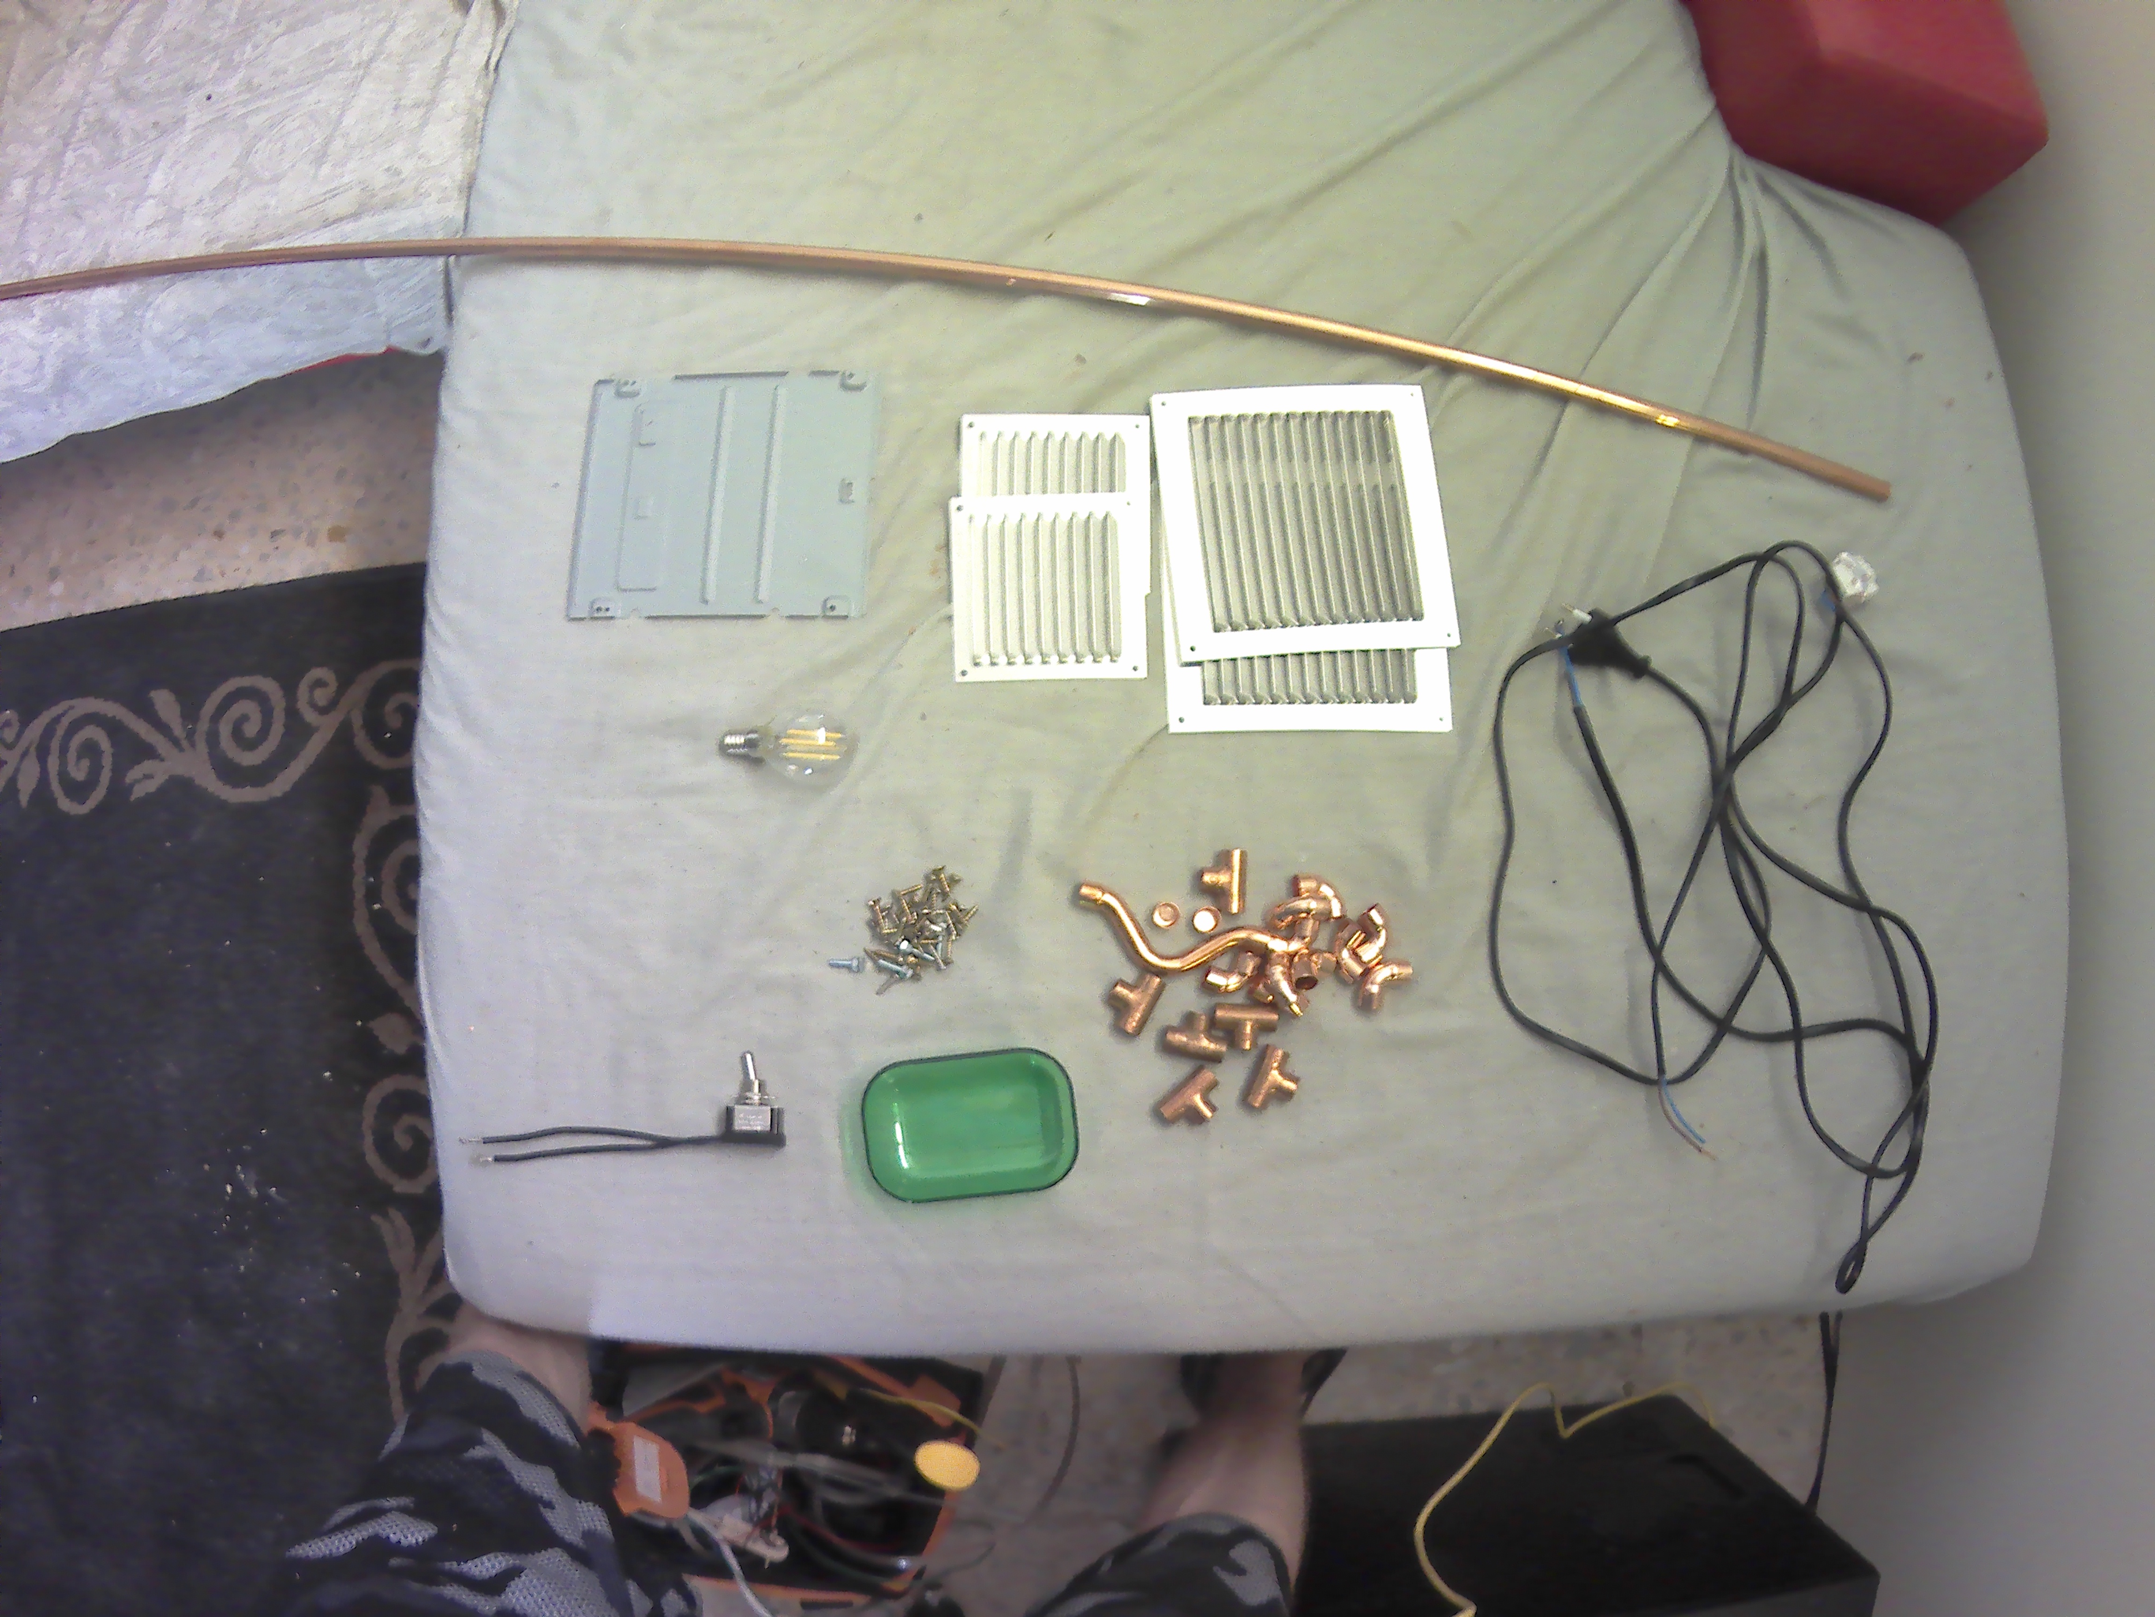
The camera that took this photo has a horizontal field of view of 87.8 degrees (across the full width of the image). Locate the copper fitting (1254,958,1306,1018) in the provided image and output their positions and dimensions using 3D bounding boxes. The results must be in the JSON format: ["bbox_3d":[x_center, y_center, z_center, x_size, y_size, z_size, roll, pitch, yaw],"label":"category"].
[{"bbox_3d":[0.114,0.100,0.627,0.024,0.020,0.032,-29,85,-3],"label":"copper fitting"}]

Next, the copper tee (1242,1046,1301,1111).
[{"bbox_3d":[0.112,0.153,0.631,0.025,0.015,0.035,22,84,2],"label":"copper tee"}]

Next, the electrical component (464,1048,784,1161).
[{"bbox_3d":[-0.256,0.169,0.637,0.182,0.018,0.064,1,83,-1],"label":"electrical component"}]

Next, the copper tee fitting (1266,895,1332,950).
[{"bbox_3d":[0.125,0.064,0.632,0.027,0.027,0.013,11,54,-33],"label":"copper tee fitting"}]

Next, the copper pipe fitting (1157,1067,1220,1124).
[{"bbox_3d":[0.067,0.165,0.630,0.035,0.015,0.025,-42,85,-4],"label":"copper pipe fitting"}]

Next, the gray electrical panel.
[{"bbox_3d":[-0.211,-0.186,0.671,0.174,0.011,0.150,2,81,3],"label":"gray electrical panel"}]

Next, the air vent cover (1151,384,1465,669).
[{"bbox_3d":[0.139,-0.175,0.687,0.169,0.012,0.169,-5,81,-4],"label":"air vent cover"}]

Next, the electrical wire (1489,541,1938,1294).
[{"bbox_3d":[0.360,0.061,0.634,0.250,0.042,0.432,4,84,0],"label":"electrical wire"}]

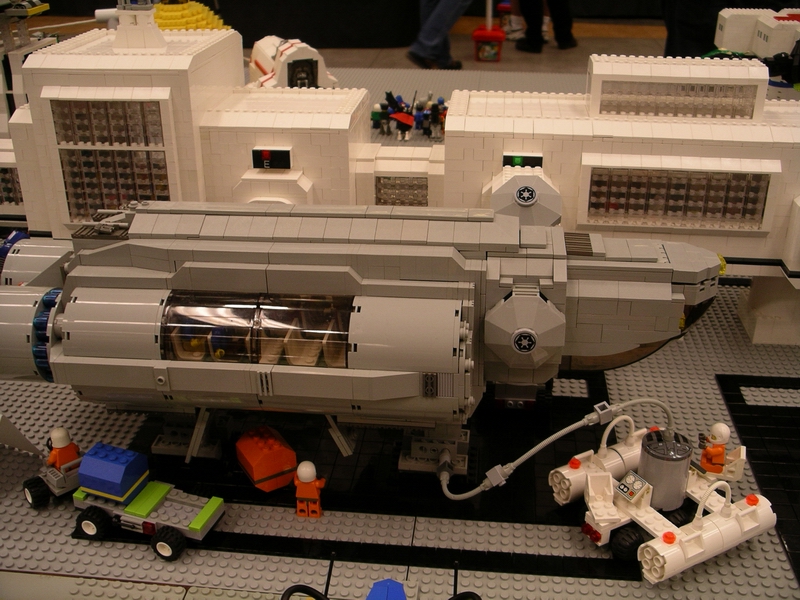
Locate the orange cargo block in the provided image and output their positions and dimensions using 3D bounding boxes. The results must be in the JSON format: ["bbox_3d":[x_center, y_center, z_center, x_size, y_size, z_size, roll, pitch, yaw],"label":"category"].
[{"bbox_3d":[-0.095,0.112,0.606,0.032,0.034,0.032,-16,29,-30],"label":"orange cargo block"}]

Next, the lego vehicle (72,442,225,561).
[{"bbox_3d":[-0.163,0.126,0.554,0.098,0.055,0.052,8,26,17],"label":"lego vehicle"}]

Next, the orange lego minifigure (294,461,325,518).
[{"bbox_3d":[-0.061,0.126,0.572,0.024,0.043,0.015,2,25,6],"label":"orange lego minifigure"}]

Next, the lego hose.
[{"bbox_3d":[0.102,0.101,0.570,0.152,0.070,0.045,5,26,11],"label":"lego hose"}]

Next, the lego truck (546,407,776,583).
[{"bbox_3d":[0.174,0.117,0.564,0.135,0.058,0.113,-13,28,-26],"label":"lego truck"}]

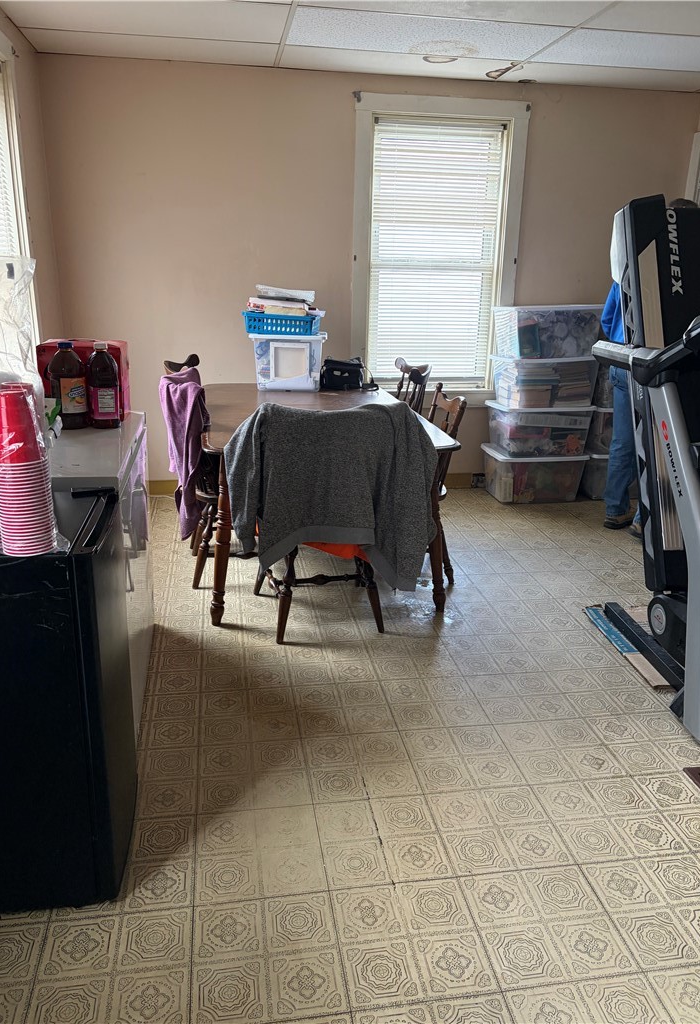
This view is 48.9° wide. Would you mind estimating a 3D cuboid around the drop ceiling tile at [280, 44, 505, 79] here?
[{"bbox_3d":[0.253,-2.370,4.054,1.225,0.018,0.445,-2,18,-9],"label":"drop ceiling tile"}]

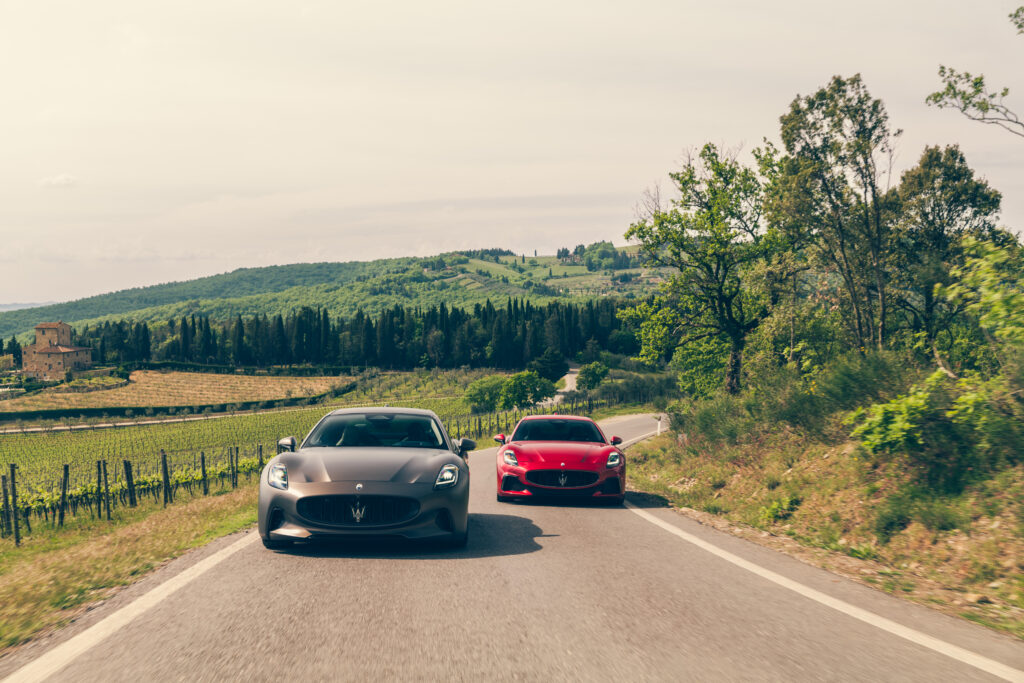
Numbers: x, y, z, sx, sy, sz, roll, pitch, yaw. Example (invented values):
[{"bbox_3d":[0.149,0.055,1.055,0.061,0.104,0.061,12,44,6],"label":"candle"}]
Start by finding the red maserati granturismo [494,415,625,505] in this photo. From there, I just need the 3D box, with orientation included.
[{"bbox_3d":[0.779,1.935,17.780,2.020,1.360,4.960,0,-4,1],"label":"red maserati granturismo"}]

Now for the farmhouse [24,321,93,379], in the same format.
[{"bbox_3d":[-132.500,2.600,305.000,15.000,17.300,13.500,0,1,15],"label":"farmhouse"}]

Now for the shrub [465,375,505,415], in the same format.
[{"bbox_3d":[-3.005,5.846,115.000,4.300,4.300,4.300,0,1,0],"label":"shrub"}]

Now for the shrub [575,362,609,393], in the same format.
[{"bbox_3d":[14.150,6.328,185.000,5.400,5.300,5.400,0,1,0],"label":"shrub"}]

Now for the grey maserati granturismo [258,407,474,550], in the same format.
[{"bbox_3d":[-1.440,1.410,11.600,2.020,1.360,4.960,0,-4,-3],"label":"grey maserati granturismo"}]

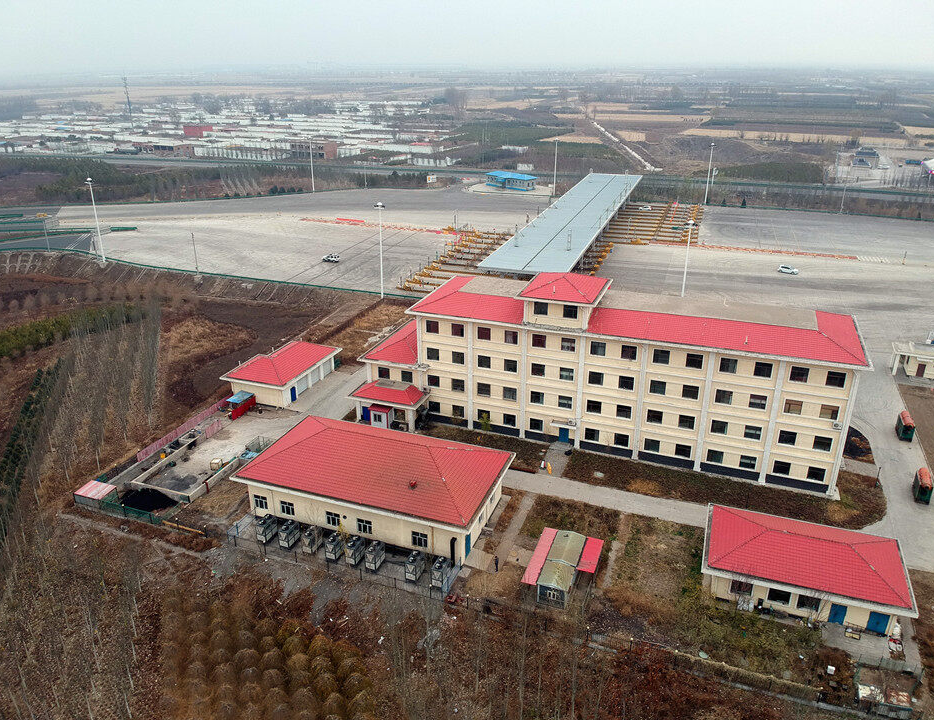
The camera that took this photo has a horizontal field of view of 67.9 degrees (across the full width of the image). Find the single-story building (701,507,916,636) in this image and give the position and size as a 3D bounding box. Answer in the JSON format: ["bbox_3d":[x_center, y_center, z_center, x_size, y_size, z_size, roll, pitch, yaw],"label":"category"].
[{"bbox_3d":[29.602,17.853,61.487,16.170,5.320,10.430,8,25,20],"label":"single-story building"}]

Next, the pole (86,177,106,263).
[{"bbox_3d":[-88.029,-32.660,164.501,2.100,20.020,2.100,8,25,20],"label":"pole"}]

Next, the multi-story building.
[{"bbox_3d":[15.597,-0.808,86.906,58.940,20.020,18.900,8,25,20],"label":"multi-story building"}]

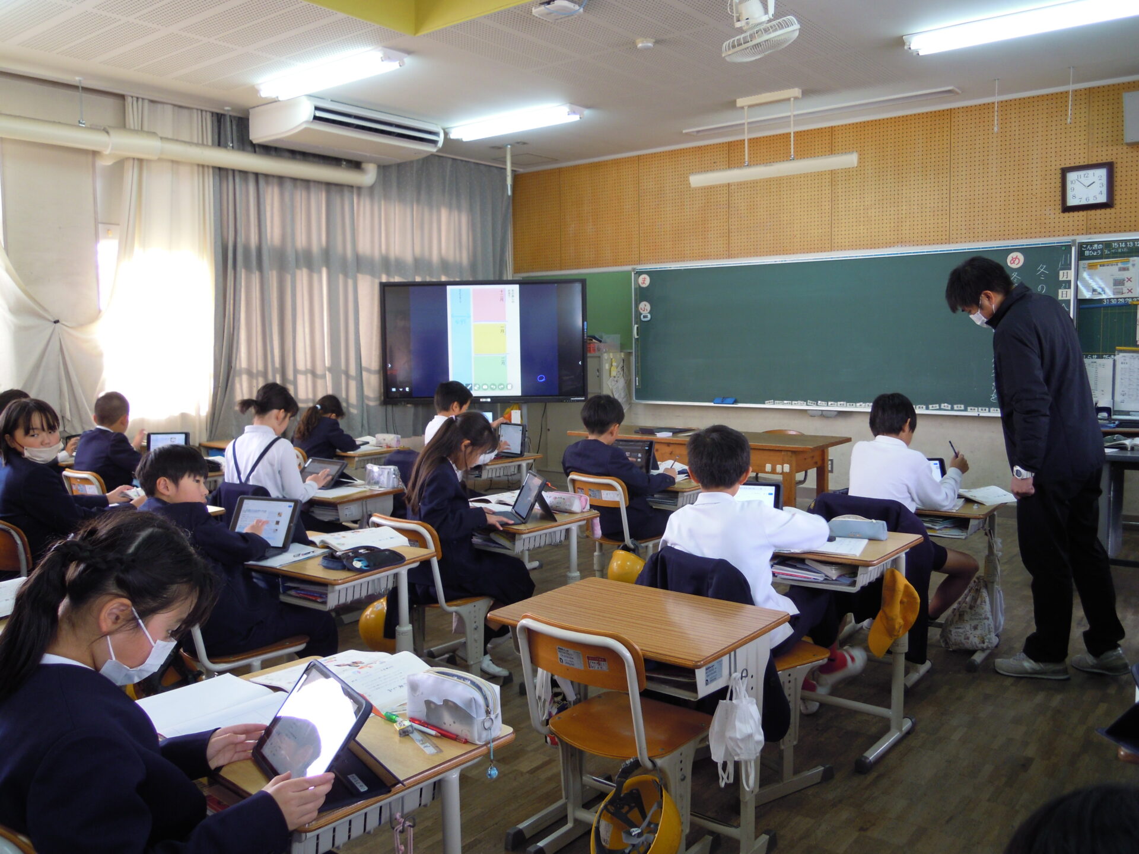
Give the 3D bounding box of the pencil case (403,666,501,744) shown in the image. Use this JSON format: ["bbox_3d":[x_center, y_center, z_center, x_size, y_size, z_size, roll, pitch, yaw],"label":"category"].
[{"bbox_3d":[-0.215,0.511,1.709,0.190,0.088,0.066,4,7,39],"label":"pencil case"}]

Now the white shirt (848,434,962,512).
[{"bbox_3d":[1.344,0.236,3.710,0.420,0.440,0.420,3,7,38],"label":"white shirt"}]

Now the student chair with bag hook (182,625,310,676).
[{"bbox_3d":[-1.110,0.749,3.000,0.400,0.720,0.460,4,8,38],"label":"student chair with bag hook"}]

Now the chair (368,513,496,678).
[{"bbox_3d":[-0.468,0.683,3.572,0.390,0.710,0.460,4,8,38],"label":"chair"}]

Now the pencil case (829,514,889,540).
[{"bbox_3d":[0.986,0.332,3.136,0.210,0.076,0.065,3,7,34],"label":"pencil case"}]

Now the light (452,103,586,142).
[{"bbox_3d":[-0.436,-2.351,7.196,1.250,0.095,0.230,3,7,36],"label":"light"}]

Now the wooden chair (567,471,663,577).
[{"bbox_3d":[0.266,0.566,4.566,0.390,0.710,0.460,4,8,38],"label":"wooden chair"}]

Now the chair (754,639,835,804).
[{"bbox_3d":[0.540,0.744,2.835,0.400,0.710,0.460,4,8,38],"label":"chair"}]

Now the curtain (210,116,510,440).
[{"bbox_3d":[-1.516,-1.010,7.731,0.150,2.600,3.050,4,8,38],"label":"curtain"}]

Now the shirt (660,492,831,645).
[{"bbox_3d":[0.567,0.429,2.956,0.420,0.460,0.440,4,8,38],"label":"shirt"}]

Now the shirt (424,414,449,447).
[{"bbox_3d":[-0.668,0.182,5.258,0.400,0.480,0.420,4,8,38],"label":"shirt"}]

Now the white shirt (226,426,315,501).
[{"bbox_3d":[-1.322,0.204,4.090,0.400,0.440,0.380,2,7,30],"label":"white shirt"}]

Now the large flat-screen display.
[{"bbox_3d":[-0.650,-0.649,7.094,1.578,0.938,0.090,-1,6,1],"label":"large flat-screen display"}]

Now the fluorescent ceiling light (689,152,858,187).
[{"bbox_3d":[1.451,-1.849,6.680,1.270,0.135,0.180,3,7,36],"label":"fluorescent ceiling light"}]

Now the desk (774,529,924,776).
[{"bbox_3d":[0.823,0.716,3.206,0.650,0.685,0.450,4,7,39],"label":"desk"}]

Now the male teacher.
[{"bbox_3d":[1.871,0.148,3.691,0.490,1.670,0.650,-6,8,-43],"label":"male teacher"}]

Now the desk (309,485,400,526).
[{"bbox_3d":[-1.158,0.611,4.521,0.650,0.640,0.440,4,7,39],"label":"desk"}]

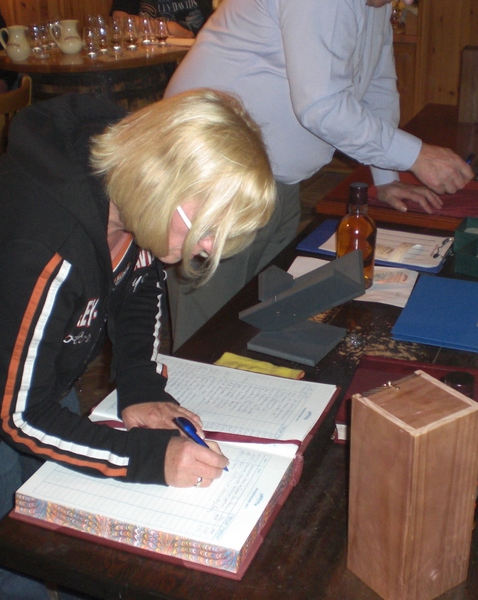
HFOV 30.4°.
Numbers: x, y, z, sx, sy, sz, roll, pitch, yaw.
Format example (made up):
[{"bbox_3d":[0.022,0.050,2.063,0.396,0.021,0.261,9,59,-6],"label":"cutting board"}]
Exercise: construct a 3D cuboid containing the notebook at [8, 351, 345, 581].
[{"bbox_3d":[-0.082,0.230,1.468,0.376,0.045,0.518,9,28,20],"label":"notebook"}]

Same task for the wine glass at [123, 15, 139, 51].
[{"bbox_3d":[-0.425,-1.040,3.439,0.062,0.117,0.062,-1,26,0],"label":"wine glass"}]

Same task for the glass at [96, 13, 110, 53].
[{"bbox_3d":[-0.526,-1.022,3.400,0.067,0.117,0.067,-5,24,-7],"label":"glass"}]

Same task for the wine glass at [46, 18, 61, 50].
[{"bbox_3d":[-0.748,-1.066,3.520,0.067,0.117,0.067,-6,25,-10],"label":"wine glass"}]

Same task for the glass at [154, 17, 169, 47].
[{"bbox_3d":[-0.307,-1.064,3.483,0.062,0.117,0.062,-1,26,0],"label":"glass"}]

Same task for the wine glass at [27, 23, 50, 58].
[{"bbox_3d":[-0.778,-1.010,3.400,0.067,0.117,0.067,-7,25,-11],"label":"wine glass"}]

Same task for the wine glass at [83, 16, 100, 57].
[{"bbox_3d":[-0.561,-0.985,3.333,0.062,0.117,0.062,-1,26,0],"label":"wine glass"}]

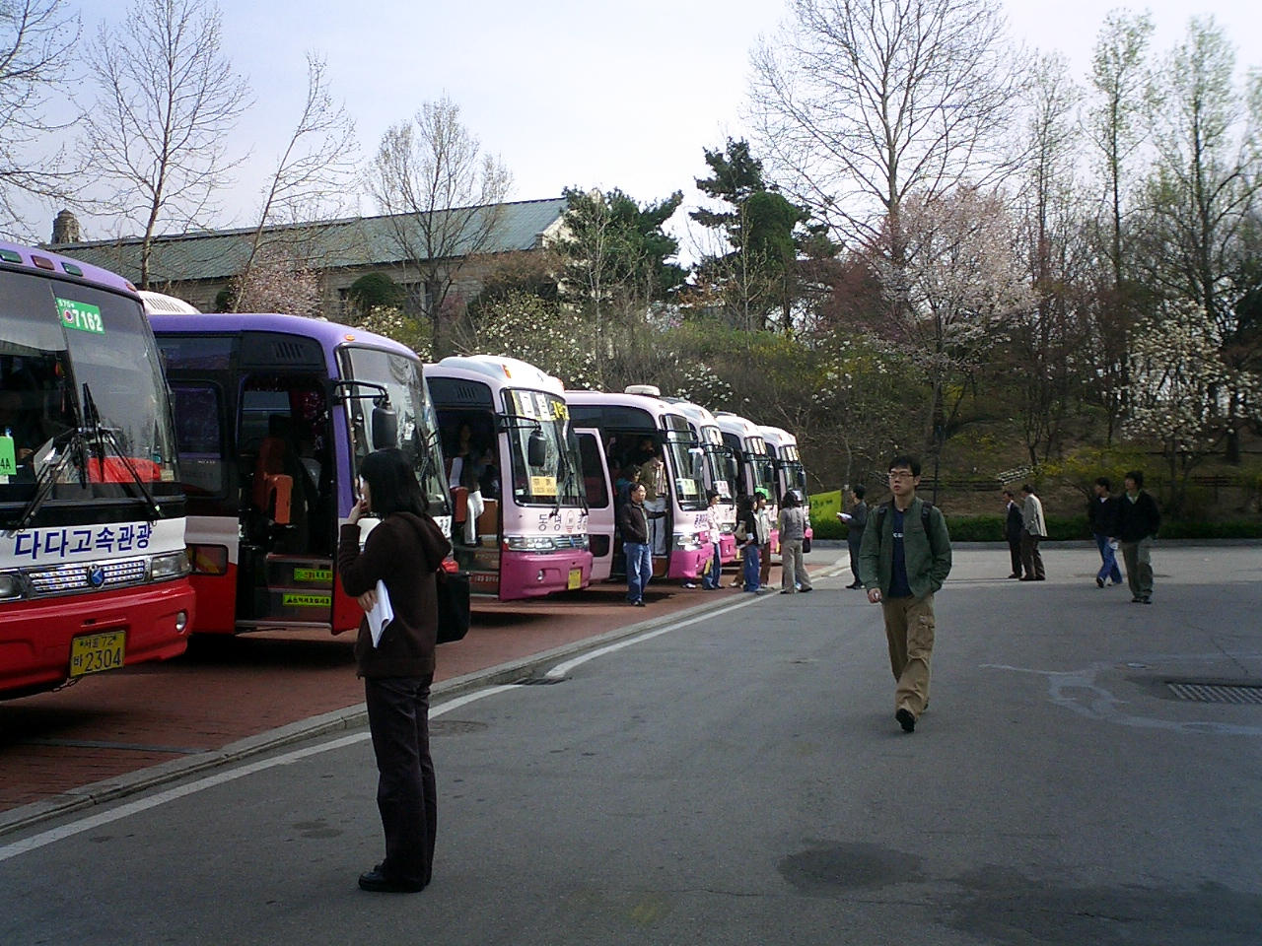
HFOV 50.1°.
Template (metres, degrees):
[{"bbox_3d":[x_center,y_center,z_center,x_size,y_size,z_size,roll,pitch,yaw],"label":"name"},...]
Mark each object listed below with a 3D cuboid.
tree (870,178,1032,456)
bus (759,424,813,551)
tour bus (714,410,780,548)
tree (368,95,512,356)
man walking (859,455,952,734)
[{"bbox_3d":[11.044,-5.094,46.000,5.500,9.300,5.300,1,-1,0],"label":"tree"},{"bbox_3d":[-1.629,0.393,31.271,11.400,3.150,2.500,0,-1,16],"label":"bus"},{"bbox_3d":[-2.629,0.323,27.671,11.400,3.150,2.500,0,-1,16],"label":"tour bus"},{"bbox_3d":[-7.108,-9.081,50.000,5.400,9.900,5.200,1,-1,0],"label":"tree"},{"bbox_3d":[1.775,0.783,8.750,0.600,1.760,0.550,0,-1,21],"label":"man walking"}]

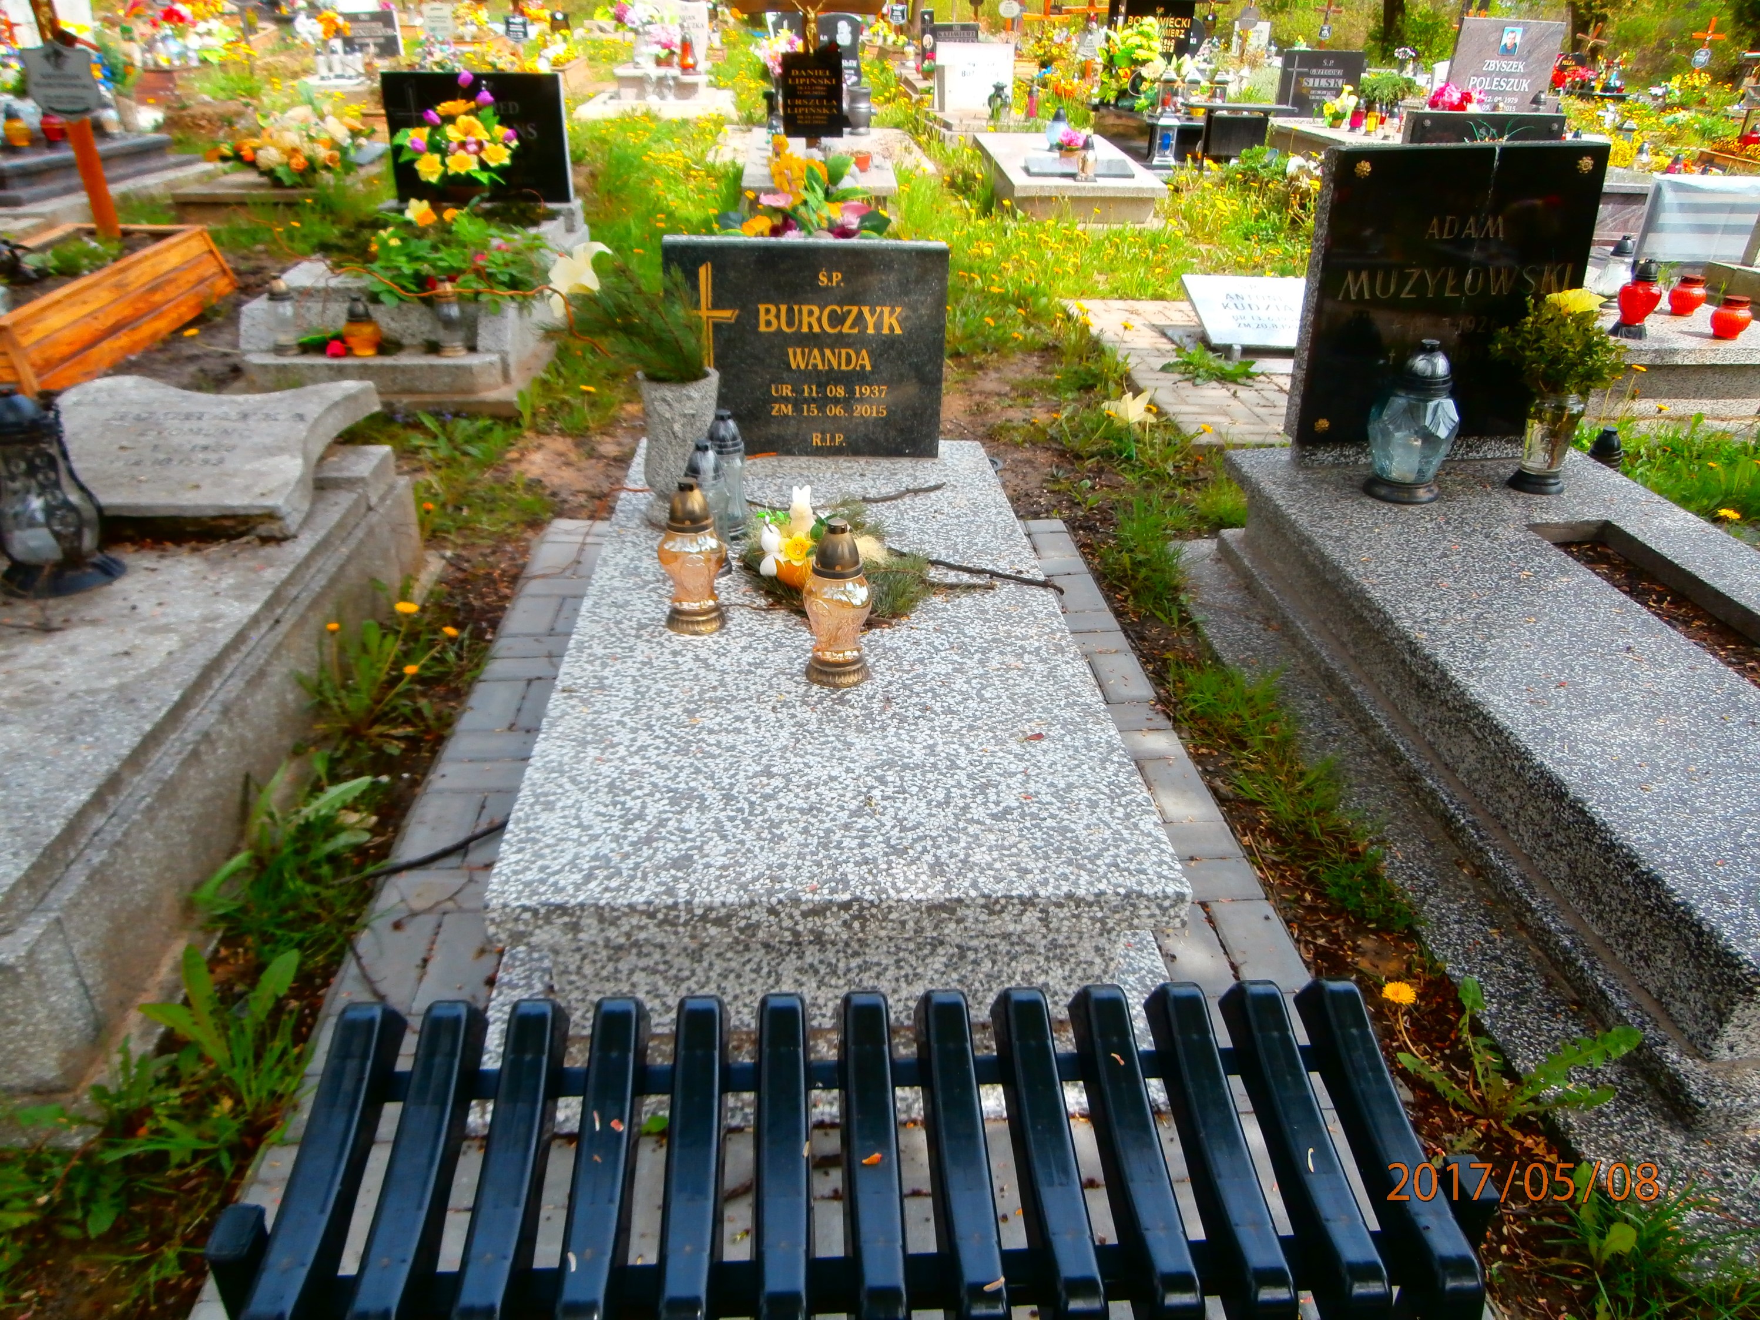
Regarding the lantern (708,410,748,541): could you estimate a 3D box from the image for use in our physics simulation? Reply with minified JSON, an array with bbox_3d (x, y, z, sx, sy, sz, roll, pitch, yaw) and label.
[{"bbox_3d":[-0.289,-0.352,2.302,0.074,0.242,0.074,0,27,-4],"label":"lantern"}]

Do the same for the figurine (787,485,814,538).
[{"bbox_3d":[-0.141,-0.264,2.205,0.046,0.111,0.045,0,28,-4],"label":"figurine"}]

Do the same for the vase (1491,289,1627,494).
[{"bbox_3d":[1.501,-0.601,2.750,0.254,0.444,0.254,0,28,-4],"label":"vase"}]

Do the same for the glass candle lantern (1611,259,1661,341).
[{"bbox_3d":[2.522,-1.203,4.059,0.120,0.245,0.120,0,28,-4],"label":"glass candle lantern"}]

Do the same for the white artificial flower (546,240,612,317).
[{"bbox_3d":[-0.545,-0.694,2.218,0.111,0.124,0.089,9,28,14],"label":"white artificial flower"}]

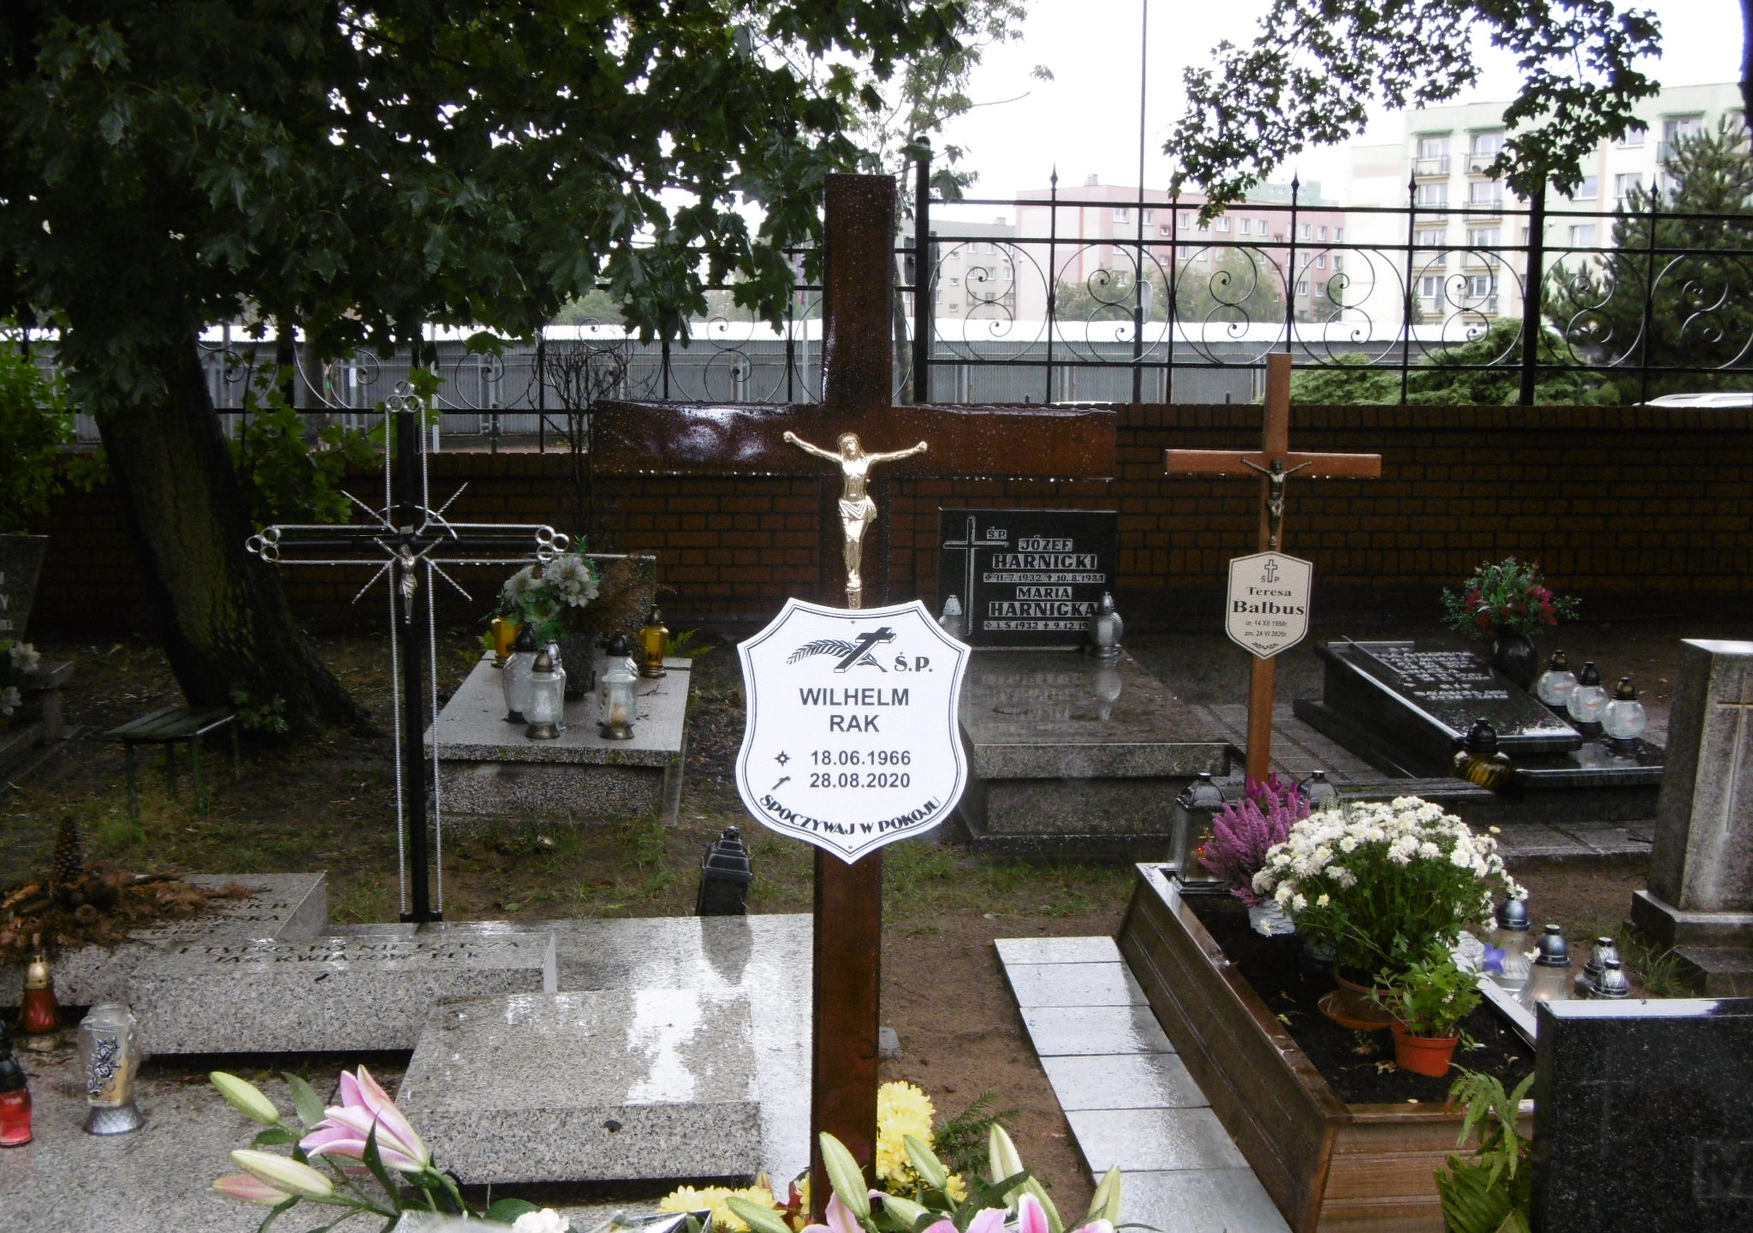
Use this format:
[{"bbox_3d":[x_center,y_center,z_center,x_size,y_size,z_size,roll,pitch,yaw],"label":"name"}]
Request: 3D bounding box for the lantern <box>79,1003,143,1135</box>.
[{"bbox_3d":[-1.346,0.789,3.832,0.108,0.214,0.108,0,8,-4],"label":"lantern"}]

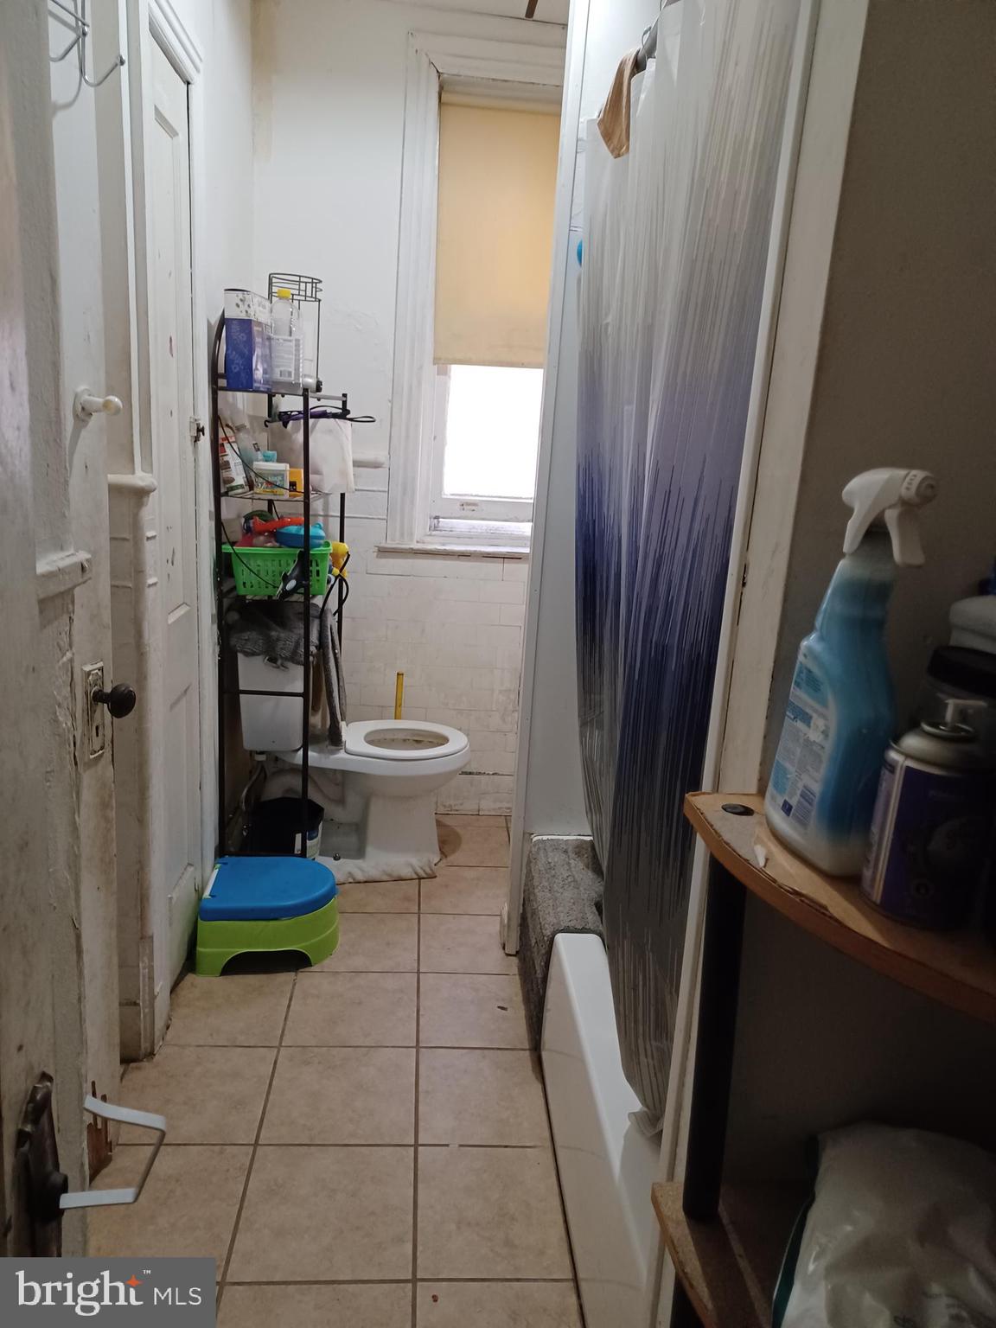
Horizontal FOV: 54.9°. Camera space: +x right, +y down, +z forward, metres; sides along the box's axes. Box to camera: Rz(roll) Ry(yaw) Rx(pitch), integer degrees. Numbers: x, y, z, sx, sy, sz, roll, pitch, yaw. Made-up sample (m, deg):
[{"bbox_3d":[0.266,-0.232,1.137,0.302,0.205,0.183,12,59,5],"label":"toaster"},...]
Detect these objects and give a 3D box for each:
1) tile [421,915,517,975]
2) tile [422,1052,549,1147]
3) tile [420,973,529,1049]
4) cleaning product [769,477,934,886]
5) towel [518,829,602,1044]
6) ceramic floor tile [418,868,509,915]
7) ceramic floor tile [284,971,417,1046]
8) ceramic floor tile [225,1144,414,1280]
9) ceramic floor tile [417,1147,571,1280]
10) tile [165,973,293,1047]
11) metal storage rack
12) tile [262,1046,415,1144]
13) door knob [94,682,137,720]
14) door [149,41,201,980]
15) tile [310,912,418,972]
[{"bbox_3d":[-0.062,0.765,2.614,0.300,0.010,0.300,3,14,-5],"label":"tile"},{"bbox_3d":[-0.026,0.911,2.023,0.285,0.010,0.300,3,14,-5],"label":"tile"},{"bbox_3d":[-0.053,0.846,2.343,0.280,0.010,0.300,2,14,-5],"label":"tile"},{"bbox_3d":[0.249,0.000,0.671,0.064,0.274,0.121,0,15,-13],"label":"cleaning product"},{"bbox_3d":[0.153,0.676,2.359,0.165,0.310,0.480,3,14,-5],"label":"towel"},{"bbox_3d":[-0.084,0.691,2.909,0.300,0.010,0.300,3,14,-5],"label":"ceramic floor tile"},{"bbox_3d":[-0.344,0.825,2.293,0.300,0.010,0.300,3,14,-5],"label":"ceramic floor tile"},{"bbox_3d":[-0.304,0.986,1.731,0.305,0.010,0.300,2,14,-5],"label":"ceramic floor tile"},{"bbox_3d":[-0.004,0.984,1.728,0.285,0.010,0.300,3,14,-5],"label":"ceramic floor tile"},{"bbox_3d":[-0.644,0.822,2.292,0.282,0.010,0.300,2,14,-5],"label":"tile"},{"bbox_3d":[-0.624,-0.217,2.843,0.250,1.735,0.620,3,14,-1],"label":"metal storage rack"},{"bbox_3d":[-0.326,0.910,2.024,0.305,0.010,0.300,2,14,-5],"label":"tile"},{"bbox_3d":[-0.618,0.058,1.545,0.058,0.056,0.056,7,14,12],"label":"door knob"},{"bbox_3d":[-0.751,-0.234,2.187,0.038,2.060,0.410,2,14,-5],"label":"door"},{"bbox_3d":[-0.366,0.751,2.588,0.300,0.010,0.300,3,14,-5],"label":"tile"}]

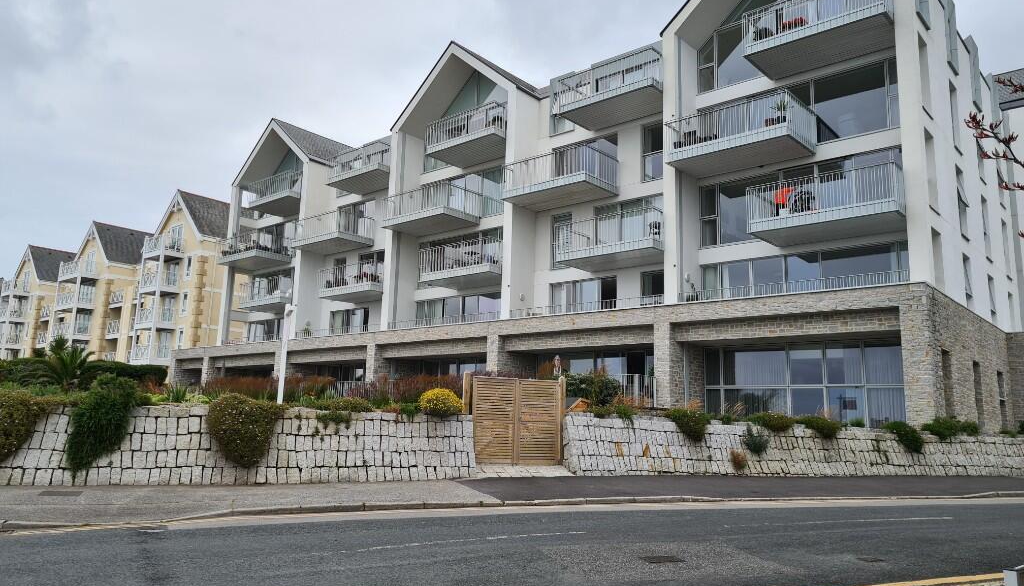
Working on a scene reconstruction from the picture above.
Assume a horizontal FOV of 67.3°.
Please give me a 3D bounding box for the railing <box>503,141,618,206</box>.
[{"bbox_3d":[2.053,-4.818,32.868,4.441,1.575,2.394,-7,-13,41],"label":"railing"}]

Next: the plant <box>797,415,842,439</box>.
[{"bbox_3d":[7.037,3.078,17.600,0.968,0.505,0.650,5,-11,-19],"label":"plant"}]

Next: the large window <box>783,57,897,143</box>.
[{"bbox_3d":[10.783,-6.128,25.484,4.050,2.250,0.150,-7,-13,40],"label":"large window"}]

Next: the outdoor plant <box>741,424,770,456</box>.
[{"bbox_3d":[5.224,3.143,16.500,0.560,0.652,0.420,5,-11,-19],"label":"outdoor plant"}]

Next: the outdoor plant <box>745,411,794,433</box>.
[{"bbox_3d":[6.227,3.132,18.600,1.200,0.500,0.620,7,-11,-28],"label":"outdoor plant"}]

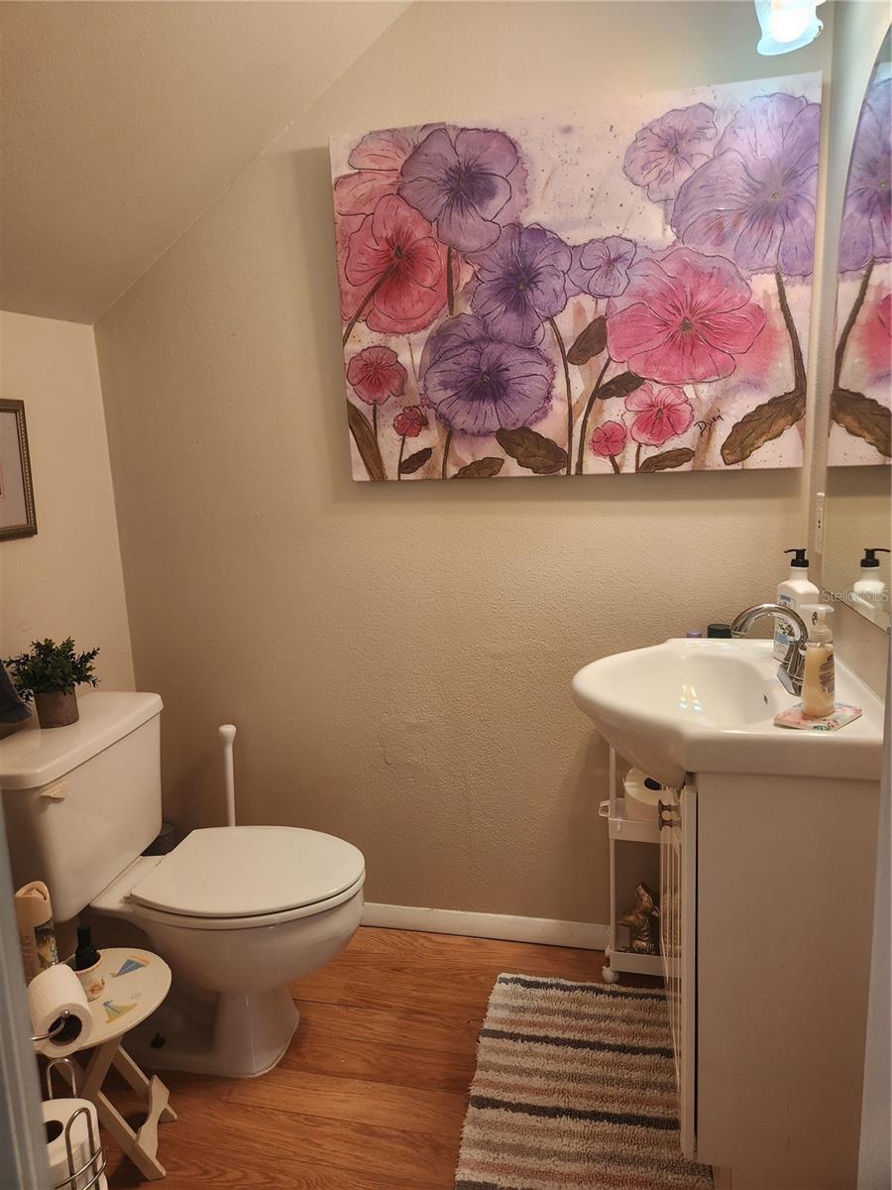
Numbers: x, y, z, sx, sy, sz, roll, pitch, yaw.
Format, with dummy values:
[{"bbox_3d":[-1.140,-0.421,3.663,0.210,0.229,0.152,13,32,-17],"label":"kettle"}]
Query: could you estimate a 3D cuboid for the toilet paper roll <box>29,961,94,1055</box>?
[{"bbox_3d":[-0.525,0.562,1.072,0.071,0.071,0.104,-10,13,-36],"label":"toilet paper roll"}]

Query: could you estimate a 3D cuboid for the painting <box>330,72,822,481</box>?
[{"bbox_3d":[0.257,-0.652,1.744,1.014,0.766,0.035,0,11,13],"label":"painting"}]

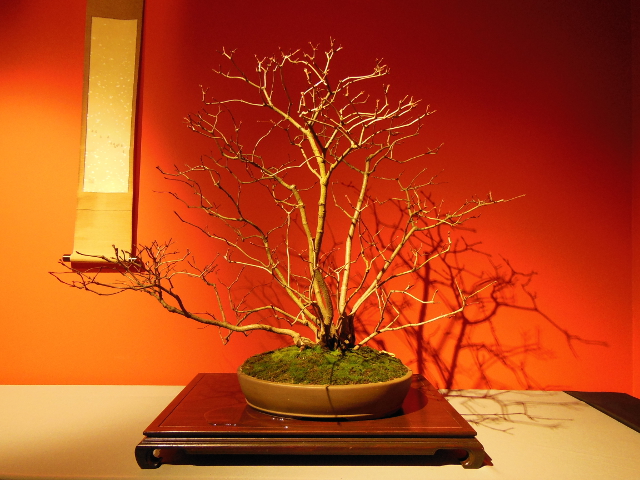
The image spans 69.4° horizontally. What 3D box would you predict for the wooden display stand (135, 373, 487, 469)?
[{"bbox_3d":[-0.025,0.479,1.293,0.771,0.072,0.549,1,-2,-1],"label":"wooden display stand"}]

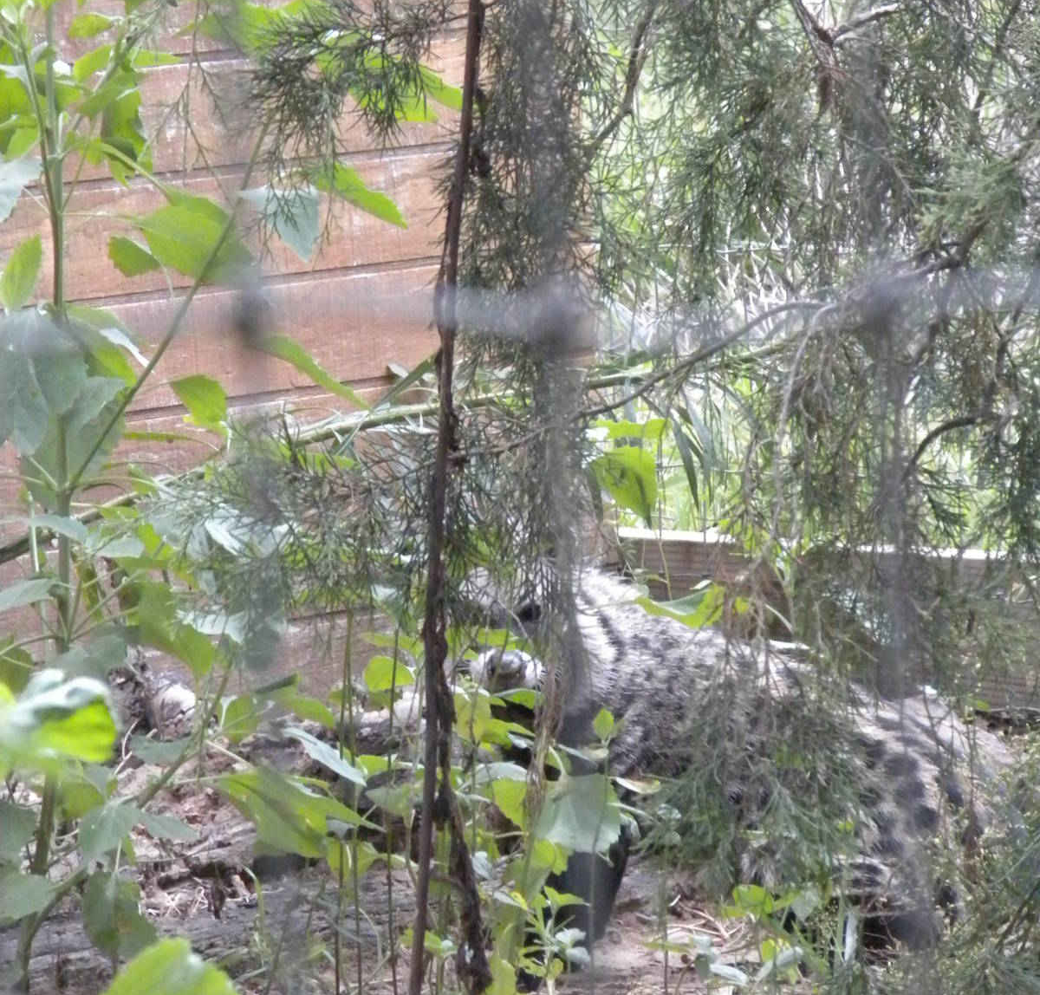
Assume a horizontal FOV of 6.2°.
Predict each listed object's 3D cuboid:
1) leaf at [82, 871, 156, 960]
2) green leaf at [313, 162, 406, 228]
[{"bbox_3d":[-0.378,0.399,9.000,0.070,0.092,0.030,-2,8,-14],"label":"leaf"},{"bbox_3d":[-0.157,-0.295,9.300,0.115,0.022,0.060,33,-27,-26],"label":"green leaf"}]

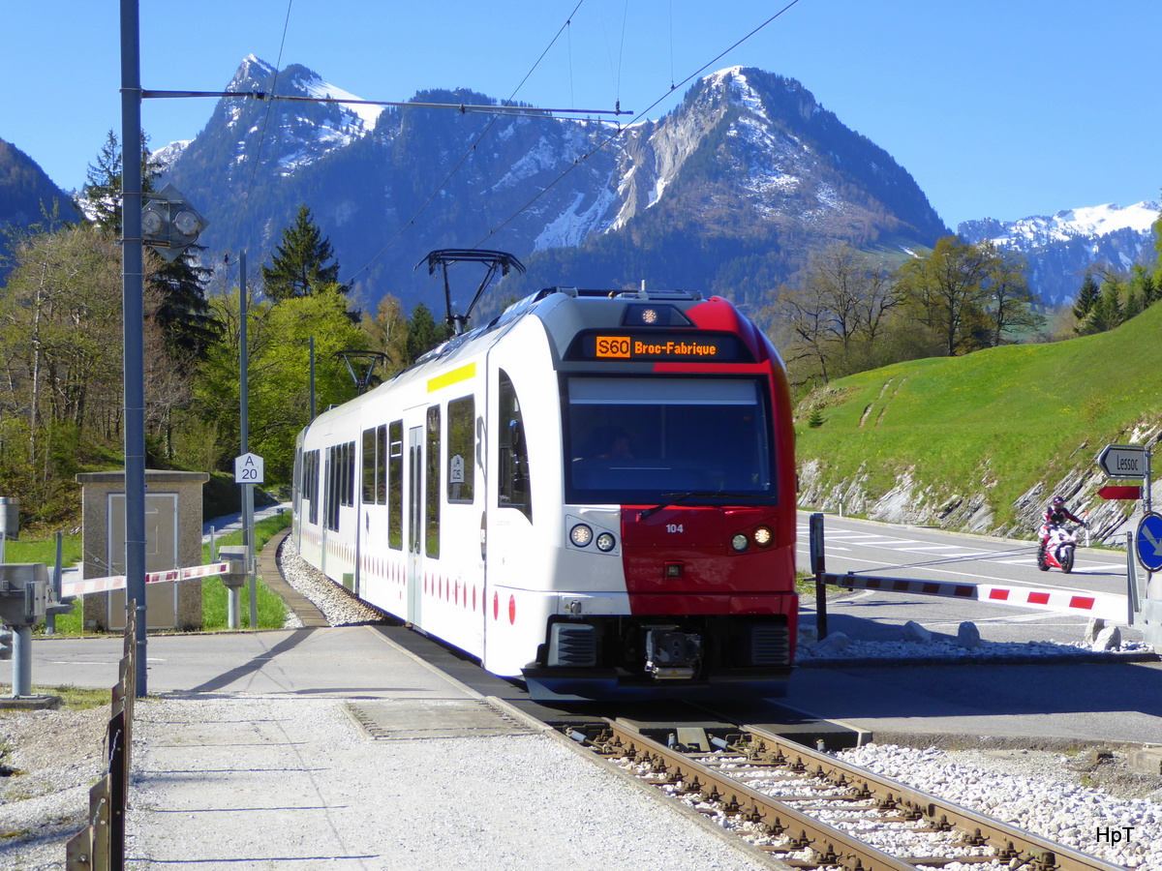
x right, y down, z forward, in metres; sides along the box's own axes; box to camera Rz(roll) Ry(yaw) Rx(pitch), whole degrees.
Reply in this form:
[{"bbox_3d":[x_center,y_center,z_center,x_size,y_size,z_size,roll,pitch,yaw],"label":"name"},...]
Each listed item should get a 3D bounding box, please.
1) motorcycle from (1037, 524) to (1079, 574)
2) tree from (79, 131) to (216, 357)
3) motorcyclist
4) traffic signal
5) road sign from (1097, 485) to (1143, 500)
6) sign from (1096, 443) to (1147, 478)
[{"bbox_3d":[10.779,2.541,60.000,0.720,1.130,2.040,3,-2,-12],"label":"motorcycle"},{"bbox_3d":[-17.119,-5.272,105.000,5.600,14.500,5.600,0,-2,0],"label":"tree"},{"bbox_3d":[10.914,2.121,60.200,0.880,1.450,0.780,0,-2,-12],"label":"motorcyclist"},{"bbox_3d":[-3.968,-2.052,25.600,0.780,0.770,0.250,0,-2,-3],"label":"traffic signal"},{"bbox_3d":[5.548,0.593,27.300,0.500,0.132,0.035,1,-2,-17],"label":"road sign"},{"bbox_3d":[5.532,0.272,27.100,0.060,0.345,1.250,-1,-2,31],"label":"sign"}]

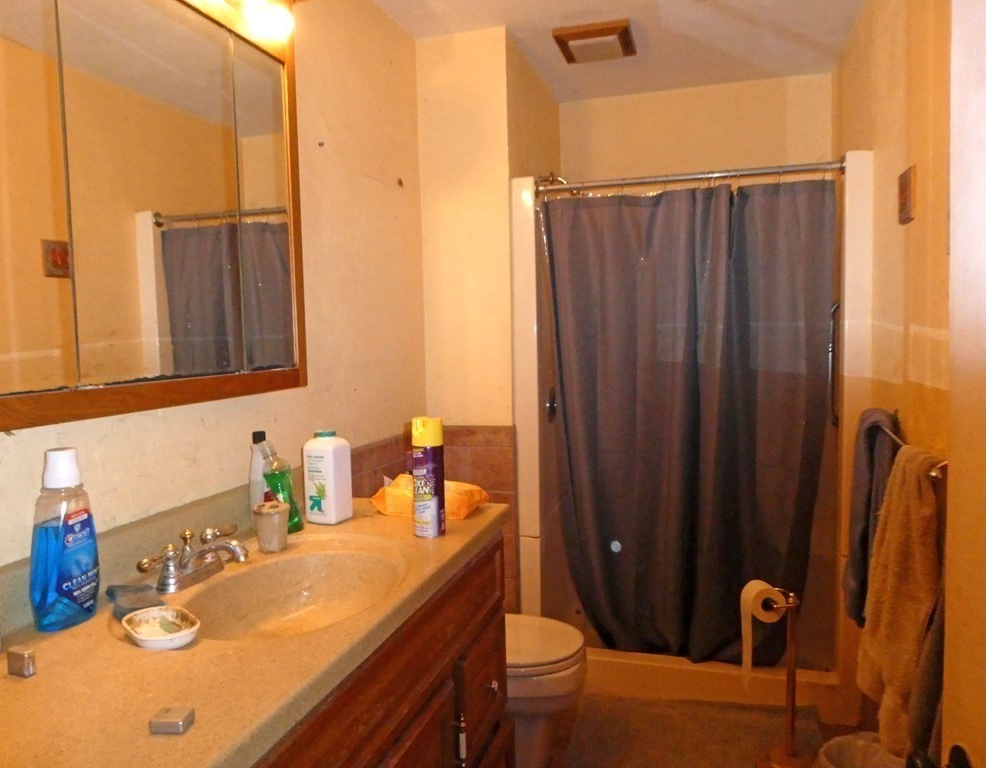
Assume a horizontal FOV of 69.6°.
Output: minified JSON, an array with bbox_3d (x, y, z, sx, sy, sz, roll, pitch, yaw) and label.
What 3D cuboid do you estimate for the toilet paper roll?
[{"bbox_3d":[0.826,0.771,2.180,0.105,0.322,0.090,-2,4,-7],"label":"toilet paper roll"}]

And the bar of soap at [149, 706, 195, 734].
[{"bbox_3d":[-0.354,0.372,0.784,0.036,0.013,0.029,-1,4,5],"label":"bar of soap"}]

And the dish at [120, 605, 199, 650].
[{"bbox_3d":[-0.469,0.349,1.004,0.084,0.027,0.133,-5,6,-43],"label":"dish"}]

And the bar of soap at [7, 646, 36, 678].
[{"bbox_3d":[-0.607,0.359,0.915,0.035,0.029,0.013,0,4,19],"label":"bar of soap"}]

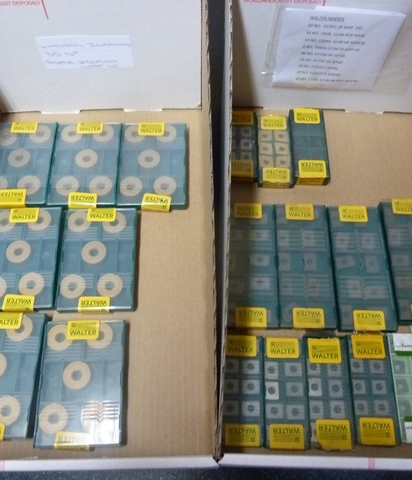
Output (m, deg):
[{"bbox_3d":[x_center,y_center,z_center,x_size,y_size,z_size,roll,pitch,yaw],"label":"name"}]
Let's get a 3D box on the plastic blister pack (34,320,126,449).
[{"bbox_3d":[-0.113,0.132,0.430,0.074,0.013,0.111,-2,66,-1],"label":"plastic blister pack"}]

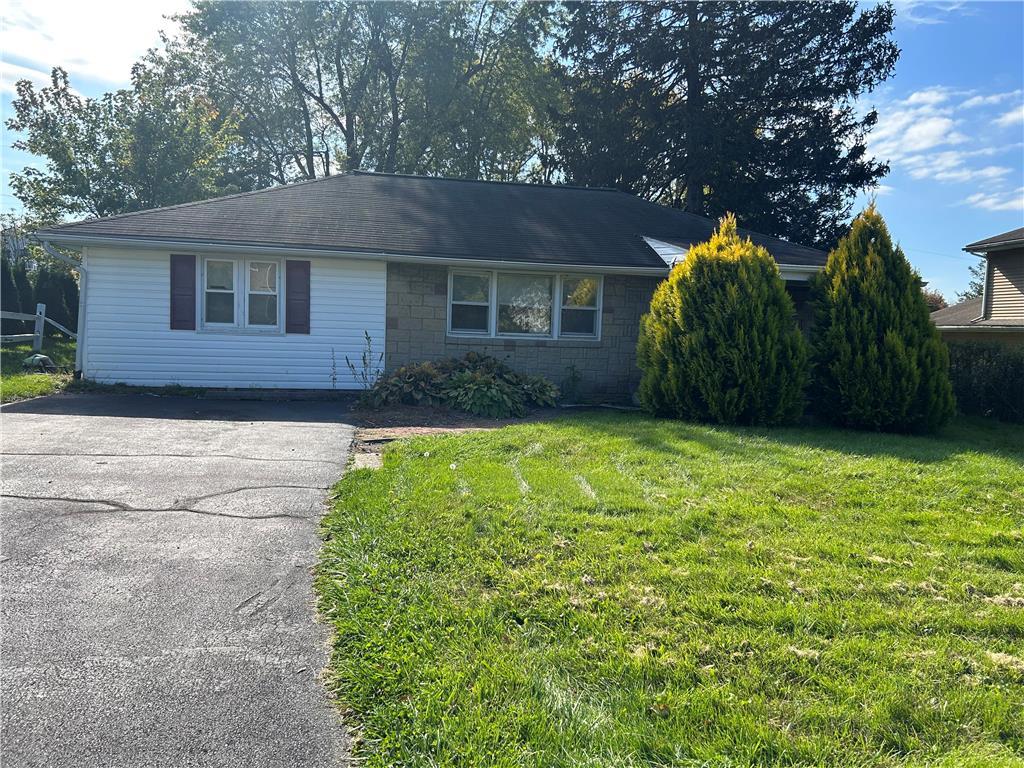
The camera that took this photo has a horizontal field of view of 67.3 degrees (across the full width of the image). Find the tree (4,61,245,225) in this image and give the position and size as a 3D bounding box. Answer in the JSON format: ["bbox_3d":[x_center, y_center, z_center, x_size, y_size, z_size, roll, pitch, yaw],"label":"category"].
[{"bbox_3d":[-13.090,-5.969,26.144,8.200,9.984,8.200,1,4,-13],"label":"tree"}]

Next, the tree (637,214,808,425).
[{"bbox_3d":[3.053,-0.936,11.066,2.400,2.975,2.400,1,4,-13],"label":"tree"}]

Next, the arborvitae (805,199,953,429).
[{"bbox_3d":[5.559,-0.991,11.564,2.250,3.355,2.250,1,4,-13],"label":"arborvitae"}]

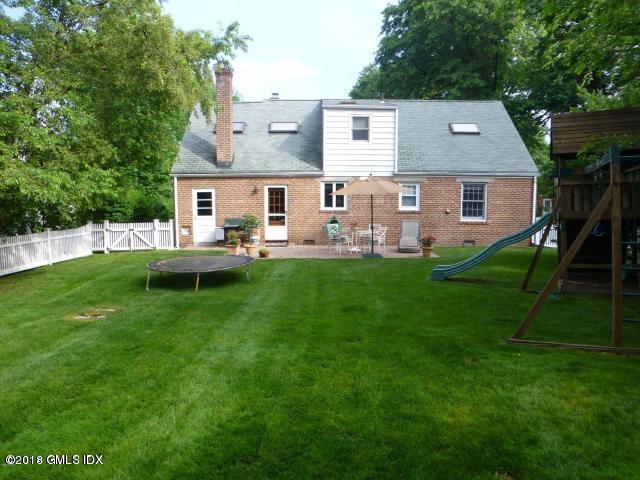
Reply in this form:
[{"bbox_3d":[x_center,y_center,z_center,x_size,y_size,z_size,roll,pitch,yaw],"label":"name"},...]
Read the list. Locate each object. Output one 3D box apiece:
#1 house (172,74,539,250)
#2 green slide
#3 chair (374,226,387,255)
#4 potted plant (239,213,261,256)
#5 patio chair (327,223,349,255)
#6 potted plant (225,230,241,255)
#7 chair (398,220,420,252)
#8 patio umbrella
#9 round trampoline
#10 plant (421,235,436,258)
[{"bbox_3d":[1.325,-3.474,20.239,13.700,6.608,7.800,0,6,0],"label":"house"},{"bbox_3d":[3.990,0.111,10.226,2.650,1.700,0.580,2,7,17],"label":"green slide"},{"bbox_3d":[1.950,-0.008,14.942,0.550,0.900,0.480,4,7,30],"label":"chair"},{"bbox_3d":[-2.330,-0.217,14.567,0.720,1.400,0.720,0,6,0],"label":"potted plant"},{"bbox_3d":[0.600,-0.034,15.040,0.580,0.930,0.520,4,7,30],"label":"patio chair"},{"bbox_3d":[-2.820,0.098,14.451,0.520,0.800,0.500,0,6,0],"label":"potted plant"},{"bbox_3d":[3.110,-0.145,15.581,0.760,1.030,1.350,0,6,0],"label":"chair"},{"bbox_3d":[1.640,-0.773,14.051,2.620,2.620,2.620,0,6,0],"label":"patio umbrella"},{"bbox_3d":[-2.990,0.790,11.127,2.660,0.440,2.660,-2,6,0],"label":"round trampoline"},{"bbox_3d":[3.460,0.156,14.206,0.500,0.740,0.480,0,6,0],"label":"plant"}]

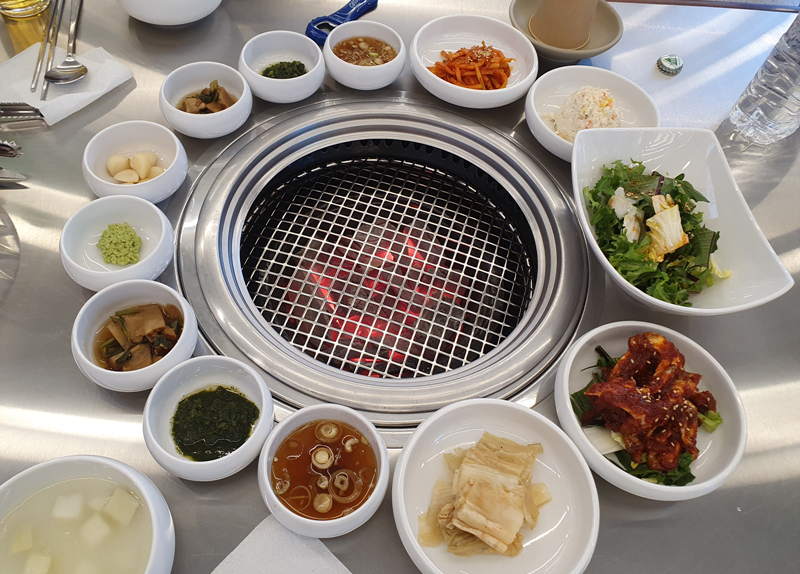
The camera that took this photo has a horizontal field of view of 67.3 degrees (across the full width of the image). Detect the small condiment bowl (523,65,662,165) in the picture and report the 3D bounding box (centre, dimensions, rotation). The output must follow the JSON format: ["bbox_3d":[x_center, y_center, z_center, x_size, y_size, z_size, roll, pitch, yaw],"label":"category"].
[{"bbox_3d":[0.201,-0.176,0.633,0.140,0.034,0.140,7,57,0],"label":"small condiment bowl"}]

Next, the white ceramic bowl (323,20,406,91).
[{"bbox_3d":[-0.039,-0.250,0.657,0.088,0.038,0.088,2,57,-3],"label":"white ceramic bowl"}]

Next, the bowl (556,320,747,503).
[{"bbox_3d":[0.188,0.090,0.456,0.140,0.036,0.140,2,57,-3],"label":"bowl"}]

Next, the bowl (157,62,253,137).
[{"bbox_3d":[-0.192,-0.184,0.602,0.088,0.038,0.088,2,57,-3],"label":"bowl"}]

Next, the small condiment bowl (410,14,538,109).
[{"bbox_3d":[0.082,-0.248,0.670,0.140,0.034,0.140,2,57,-3],"label":"small condiment bowl"}]

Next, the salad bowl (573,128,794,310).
[{"bbox_3d":[0.221,-0.042,0.524,0.156,0.070,0.190,-1,57,-6],"label":"salad bowl"}]

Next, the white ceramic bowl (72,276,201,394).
[{"bbox_3d":[-0.199,0.038,0.458,0.088,0.038,0.088,2,57,-3],"label":"white ceramic bowl"}]

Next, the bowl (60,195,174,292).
[{"bbox_3d":[-0.233,-0.034,0.501,0.088,0.038,0.088,2,57,-3],"label":"bowl"}]

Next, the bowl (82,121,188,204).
[{"bbox_3d":[-0.239,-0.110,0.550,0.088,0.038,0.088,2,57,-3],"label":"bowl"}]

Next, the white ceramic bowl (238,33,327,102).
[{"bbox_3d":[-0.124,-0.230,0.637,0.088,0.038,0.088,2,57,-3],"label":"white ceramic bowl"}]

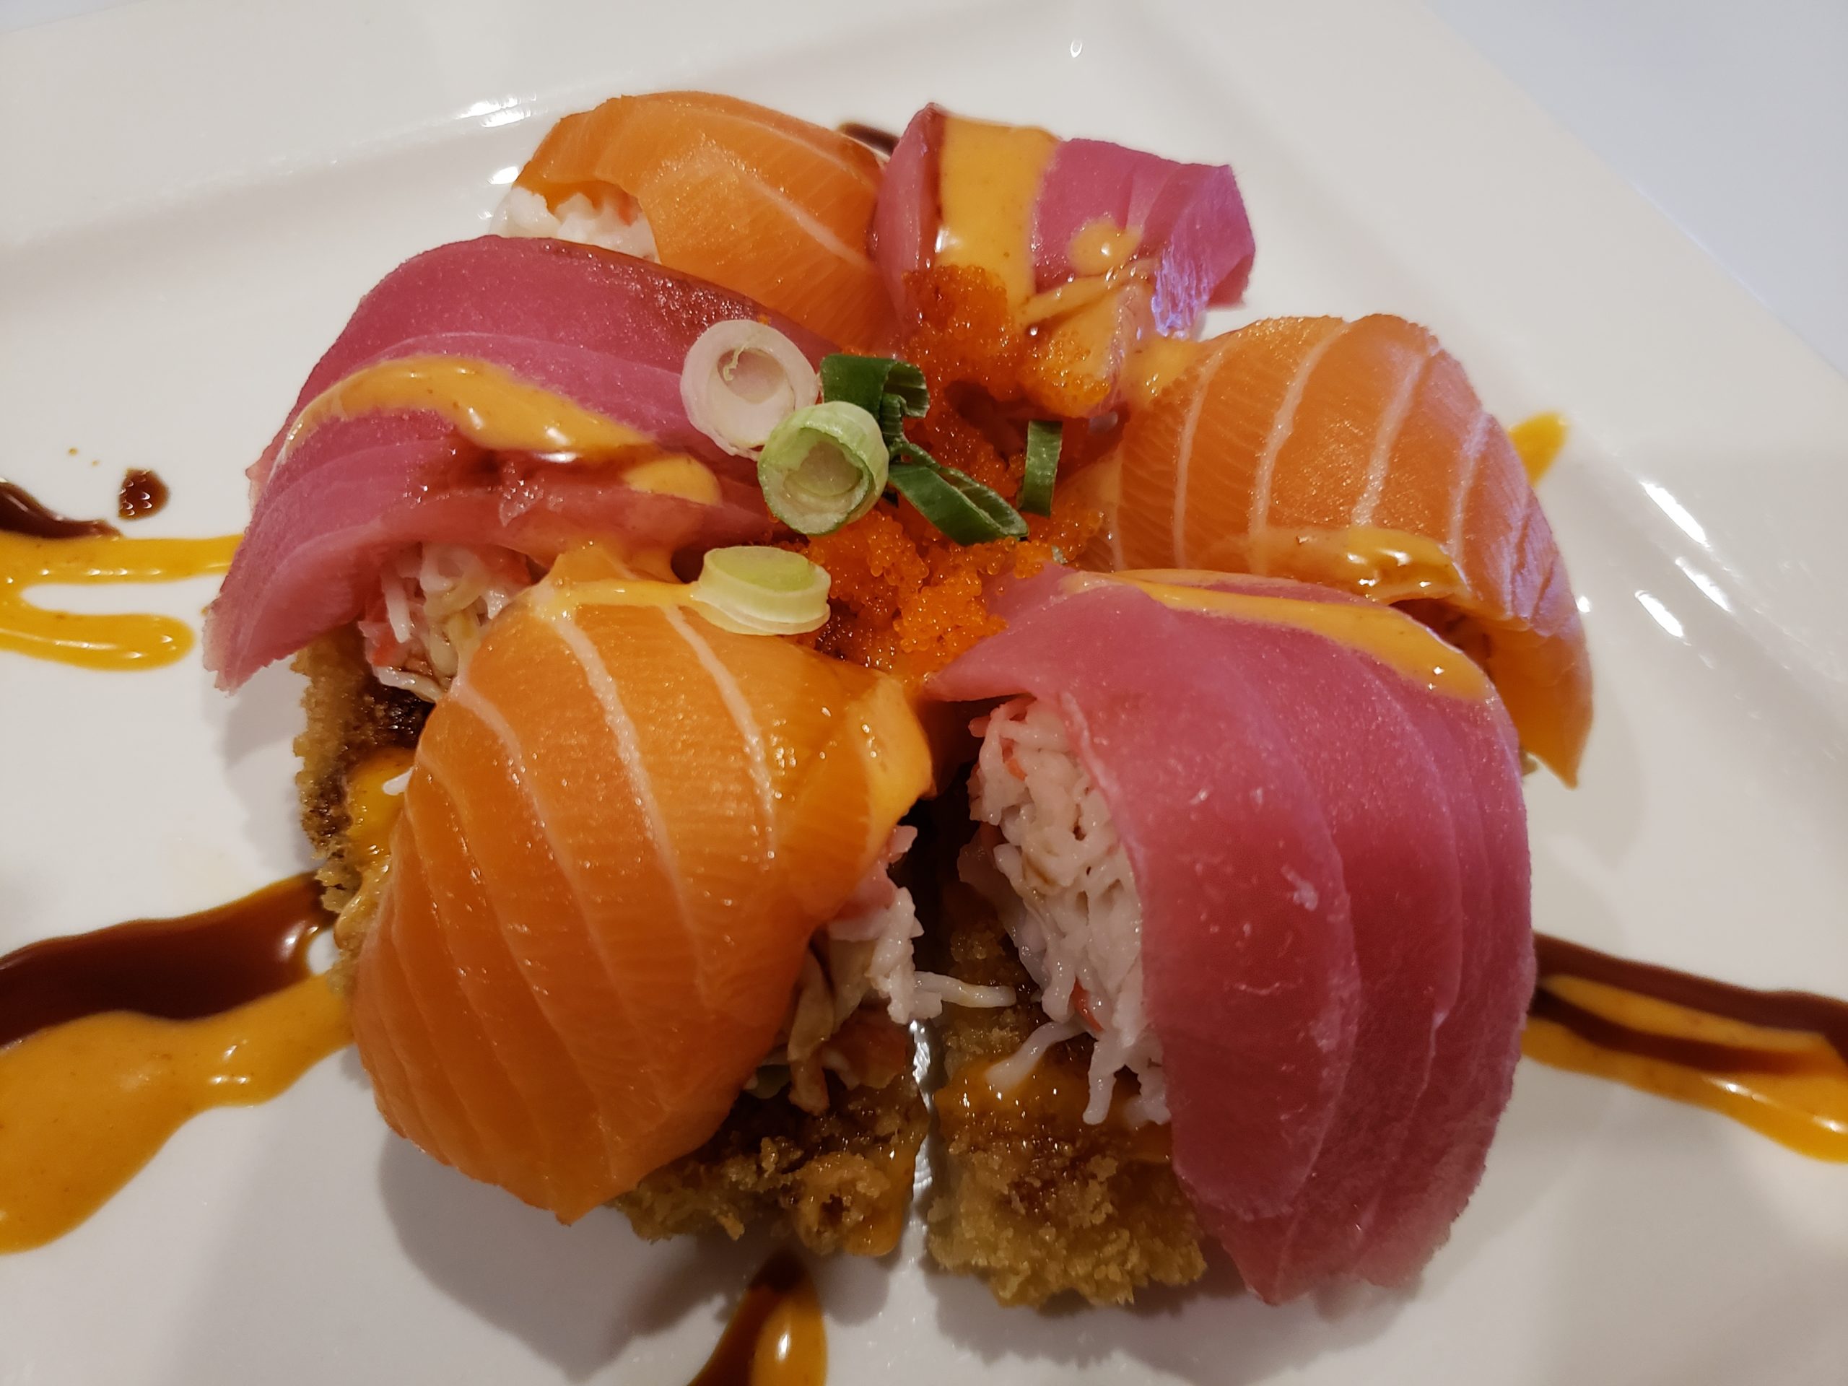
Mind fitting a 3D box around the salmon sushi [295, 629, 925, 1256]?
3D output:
[{"bbox_3d":[-0.031,0.021,0.161,0.071,0.047,0.063,25,59,17],"label":"salmon sushi"}]

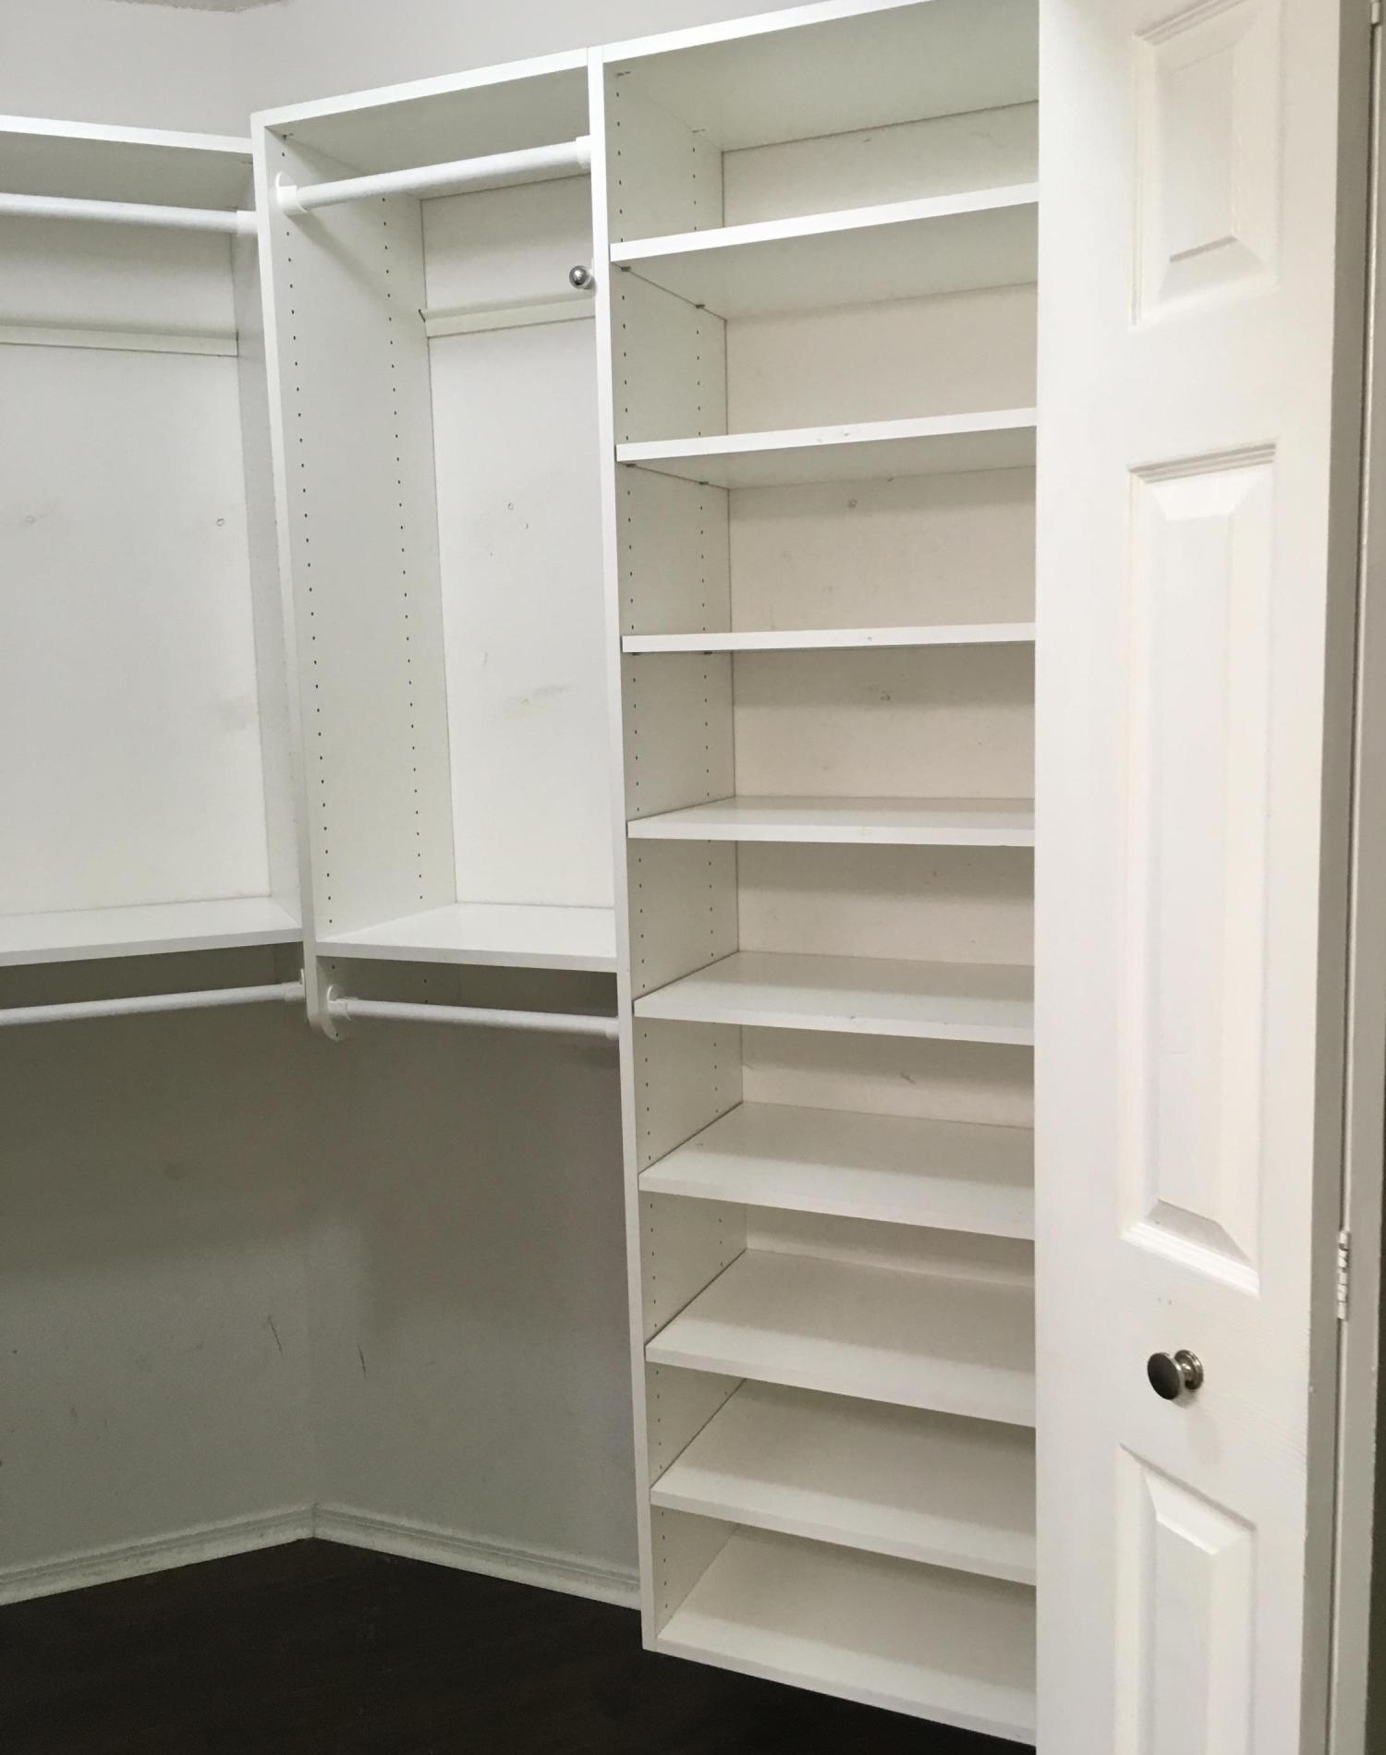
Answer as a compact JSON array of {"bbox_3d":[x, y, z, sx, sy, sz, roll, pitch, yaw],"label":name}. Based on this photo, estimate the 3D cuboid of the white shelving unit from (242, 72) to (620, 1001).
[{"bbox_3d":[-0.253,-0.384,2.116,0.480,1.210,0.358,2,9,23],"label":"white shelving unit"}]

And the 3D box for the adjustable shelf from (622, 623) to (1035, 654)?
[{"bbox_3d":[0.262,-0.294,1.903,0.600,0.019,0.354,2,9,23],"label":"adjustable shelf"}]

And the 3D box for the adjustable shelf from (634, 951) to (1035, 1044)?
[{"bbox_3d":[0.274,0.149,1.965,0.600,0.019,0.354,2,9,23],"label":"adjustable shelf"}]

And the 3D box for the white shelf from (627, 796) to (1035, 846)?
[{"bbox_3d":[0.268,-0.073,1.934,0.600,0.019,0.354,2,9,23],"label":"white shelf"}]

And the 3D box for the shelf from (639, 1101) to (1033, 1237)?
[{"bbox_3d":[0.280,0.373,1.996,0.600,0.019,0.354,2,9,23],"label":"shelf"}]

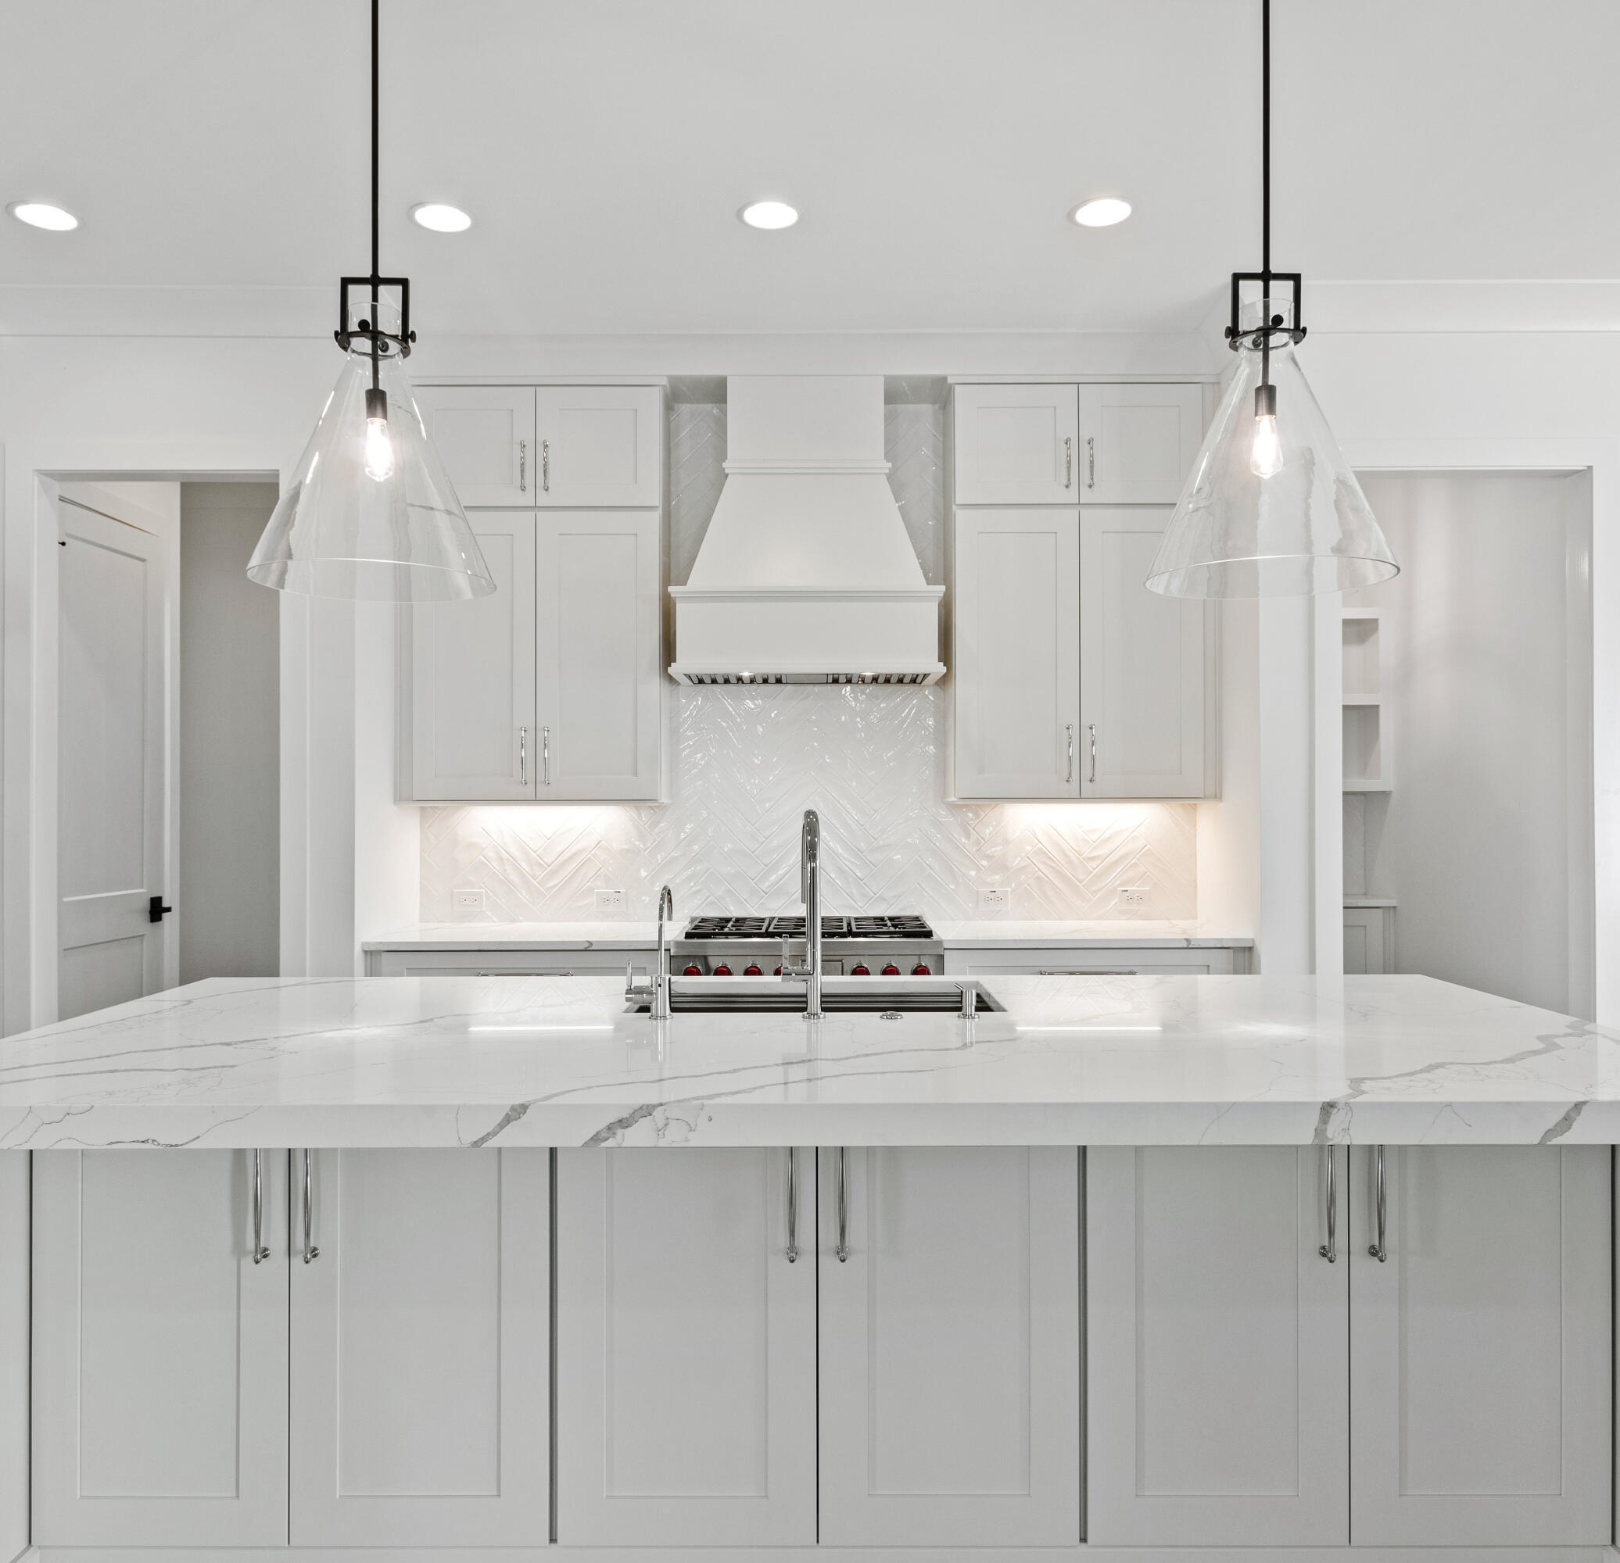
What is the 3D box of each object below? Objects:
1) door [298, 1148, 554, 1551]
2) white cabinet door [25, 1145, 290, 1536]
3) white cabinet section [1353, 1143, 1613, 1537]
[{"bbox_3d":[-0.685,0.961,2.191,0.454,0.765,0.028,0,-1,0],"label":"door"},{"bbox_3d":[-1.141,0.961,2.189,0.448,0.764,0.028,0,-1,0],"label":"white cabinet door"},{"bbox_3d":[1.187,0.968,2.390,0.470,0.780,0.400,0,-1,0],"label":"white cabinet section"}]

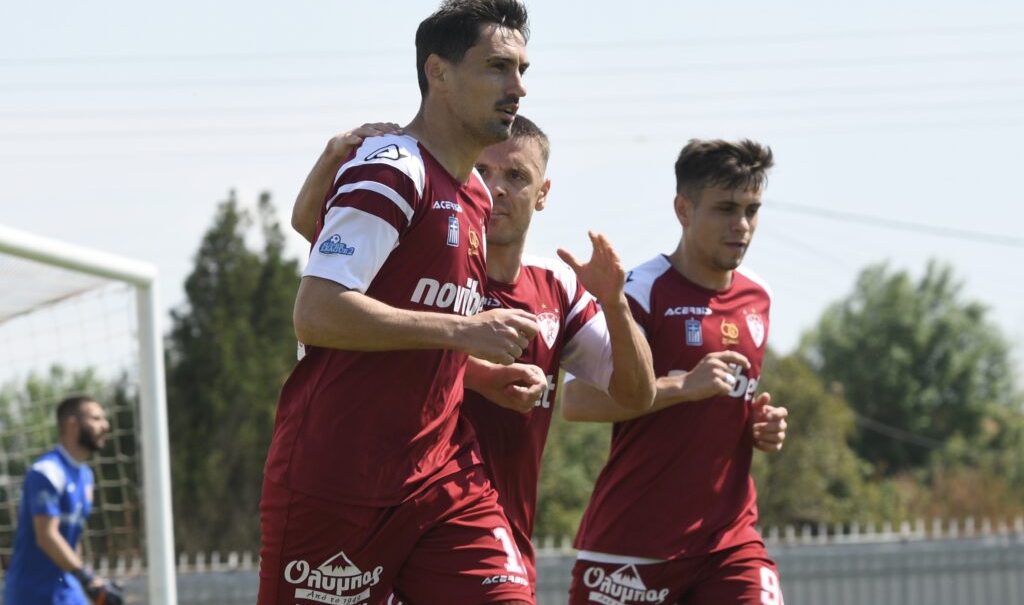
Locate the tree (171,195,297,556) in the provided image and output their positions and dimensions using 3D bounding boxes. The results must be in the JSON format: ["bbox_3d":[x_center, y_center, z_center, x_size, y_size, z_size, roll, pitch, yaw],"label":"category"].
[{"bbox_3d":[-3.846,1.701,72.000,2.200,6.600,2.200,-3,-4,0],"label":"tree"}]

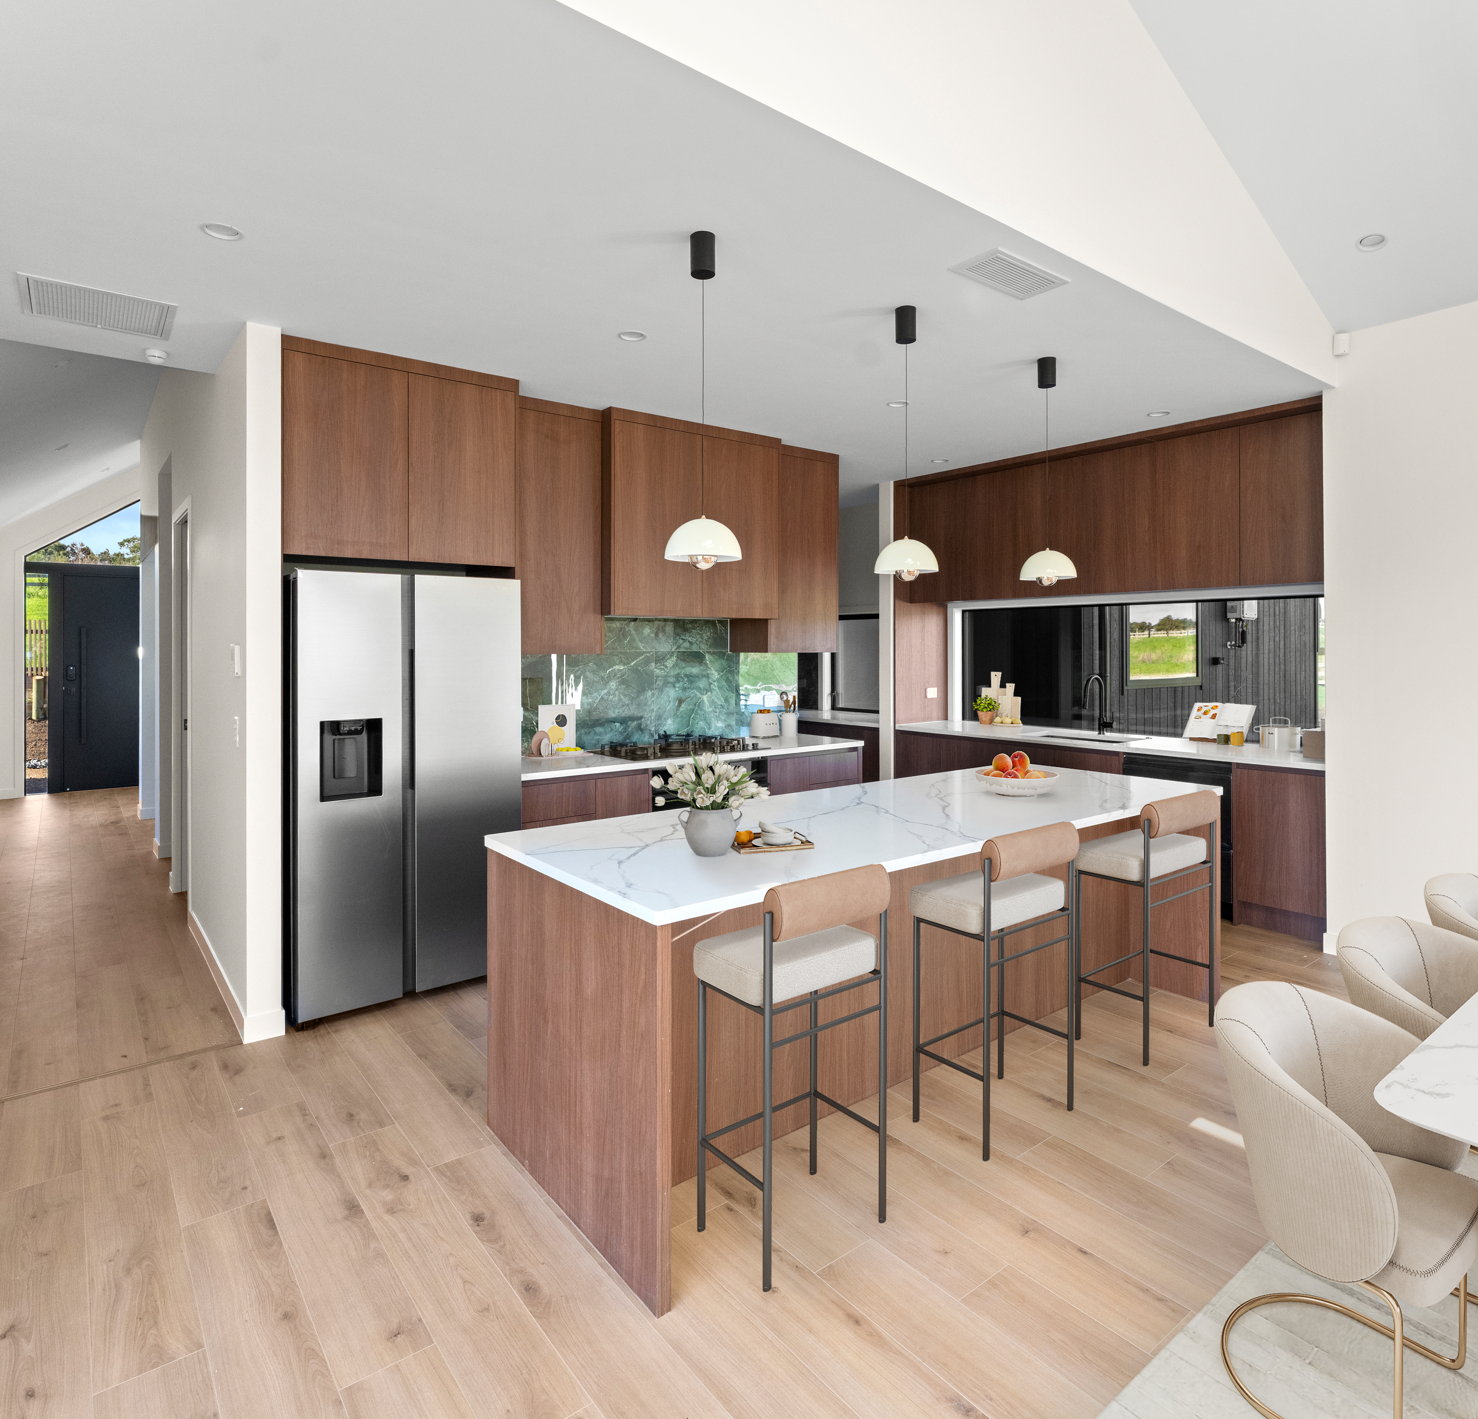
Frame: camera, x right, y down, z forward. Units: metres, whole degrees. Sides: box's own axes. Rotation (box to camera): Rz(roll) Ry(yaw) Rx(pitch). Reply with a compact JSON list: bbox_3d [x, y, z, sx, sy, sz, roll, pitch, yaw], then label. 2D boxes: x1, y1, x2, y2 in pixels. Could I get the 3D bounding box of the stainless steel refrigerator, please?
[{"bbox_3d":[-1.572,0.303,3.756,0.905,1.775,0.673,-2,4,-38],"label":"stainless steel refrigerator"}]

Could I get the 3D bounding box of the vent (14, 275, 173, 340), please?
[{"bbox_3d":[-2.329,-1.445,3.021,0.449,0.030,0.442,-2,4,-38],"label":"vent"}]

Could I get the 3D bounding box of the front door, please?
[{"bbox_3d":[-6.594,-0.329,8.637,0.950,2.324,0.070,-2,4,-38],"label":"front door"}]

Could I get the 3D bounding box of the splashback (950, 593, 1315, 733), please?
[{"bbox_3d":[2.640,-0.283,5.591,0.070,0.876,2.661,-2,4,-38],"label":"splashback"}]

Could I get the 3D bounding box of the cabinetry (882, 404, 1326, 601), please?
[{"bbox_3d":[2.368,-1.194,5.388,0.463,0.915,2.733,-2,4,-38],"label":"cabinetry"}]

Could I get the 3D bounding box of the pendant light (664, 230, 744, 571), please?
[{"bbox_3d":[-0.108,-0.919,2.477,0.232,1.001,0.232,0,3,0],"label":"pendant light"}]

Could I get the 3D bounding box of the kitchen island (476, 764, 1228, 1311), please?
[{"bbox_3d":[0.611,0.806,3.002,2.715,0.891,0.959,-2,4,-38],"label":"kitchen island"}]

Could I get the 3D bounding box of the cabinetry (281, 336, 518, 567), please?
[{"bbox_3d":[-1.588,-1.080,3.762,0.962,0.870,0.567,-2,4,-38],"label":"cabinetry"}]

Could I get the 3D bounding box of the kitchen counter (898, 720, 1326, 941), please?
[{"bbox_3d":[2.305,0.662,5.414,0.610,0.900,2.780,-3,4,-38],"label":"kitchen counter"}]

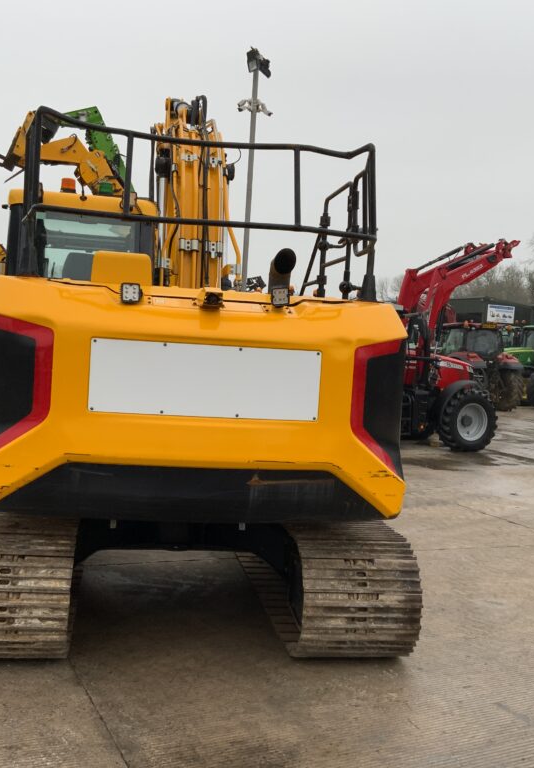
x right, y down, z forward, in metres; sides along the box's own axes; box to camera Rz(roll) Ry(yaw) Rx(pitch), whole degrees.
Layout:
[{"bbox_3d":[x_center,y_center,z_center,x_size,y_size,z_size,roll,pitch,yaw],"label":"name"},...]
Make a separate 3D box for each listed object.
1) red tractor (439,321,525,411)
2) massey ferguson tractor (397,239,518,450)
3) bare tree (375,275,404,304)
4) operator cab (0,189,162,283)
[{"bbox_3d":[7.524,-0.668,32.233,2.500,3.150,4.800,2,2,-20],"label":"red tractor"},{"bbox_3d":[2.637,-0.952,17.704,5.200,4.350,2.400,2,2,-18],"label":"massey ferguson tractor"},{"bbox_3d":[12.980,-6.317,89.797,4.500,10.500,4.500,3,2,0],"label":"bare tree"},{"bbox_3d":[-1.416,-0.438,6.562,1.000,1.740,1.750,3,2,-10],"label":"operator cab"}]

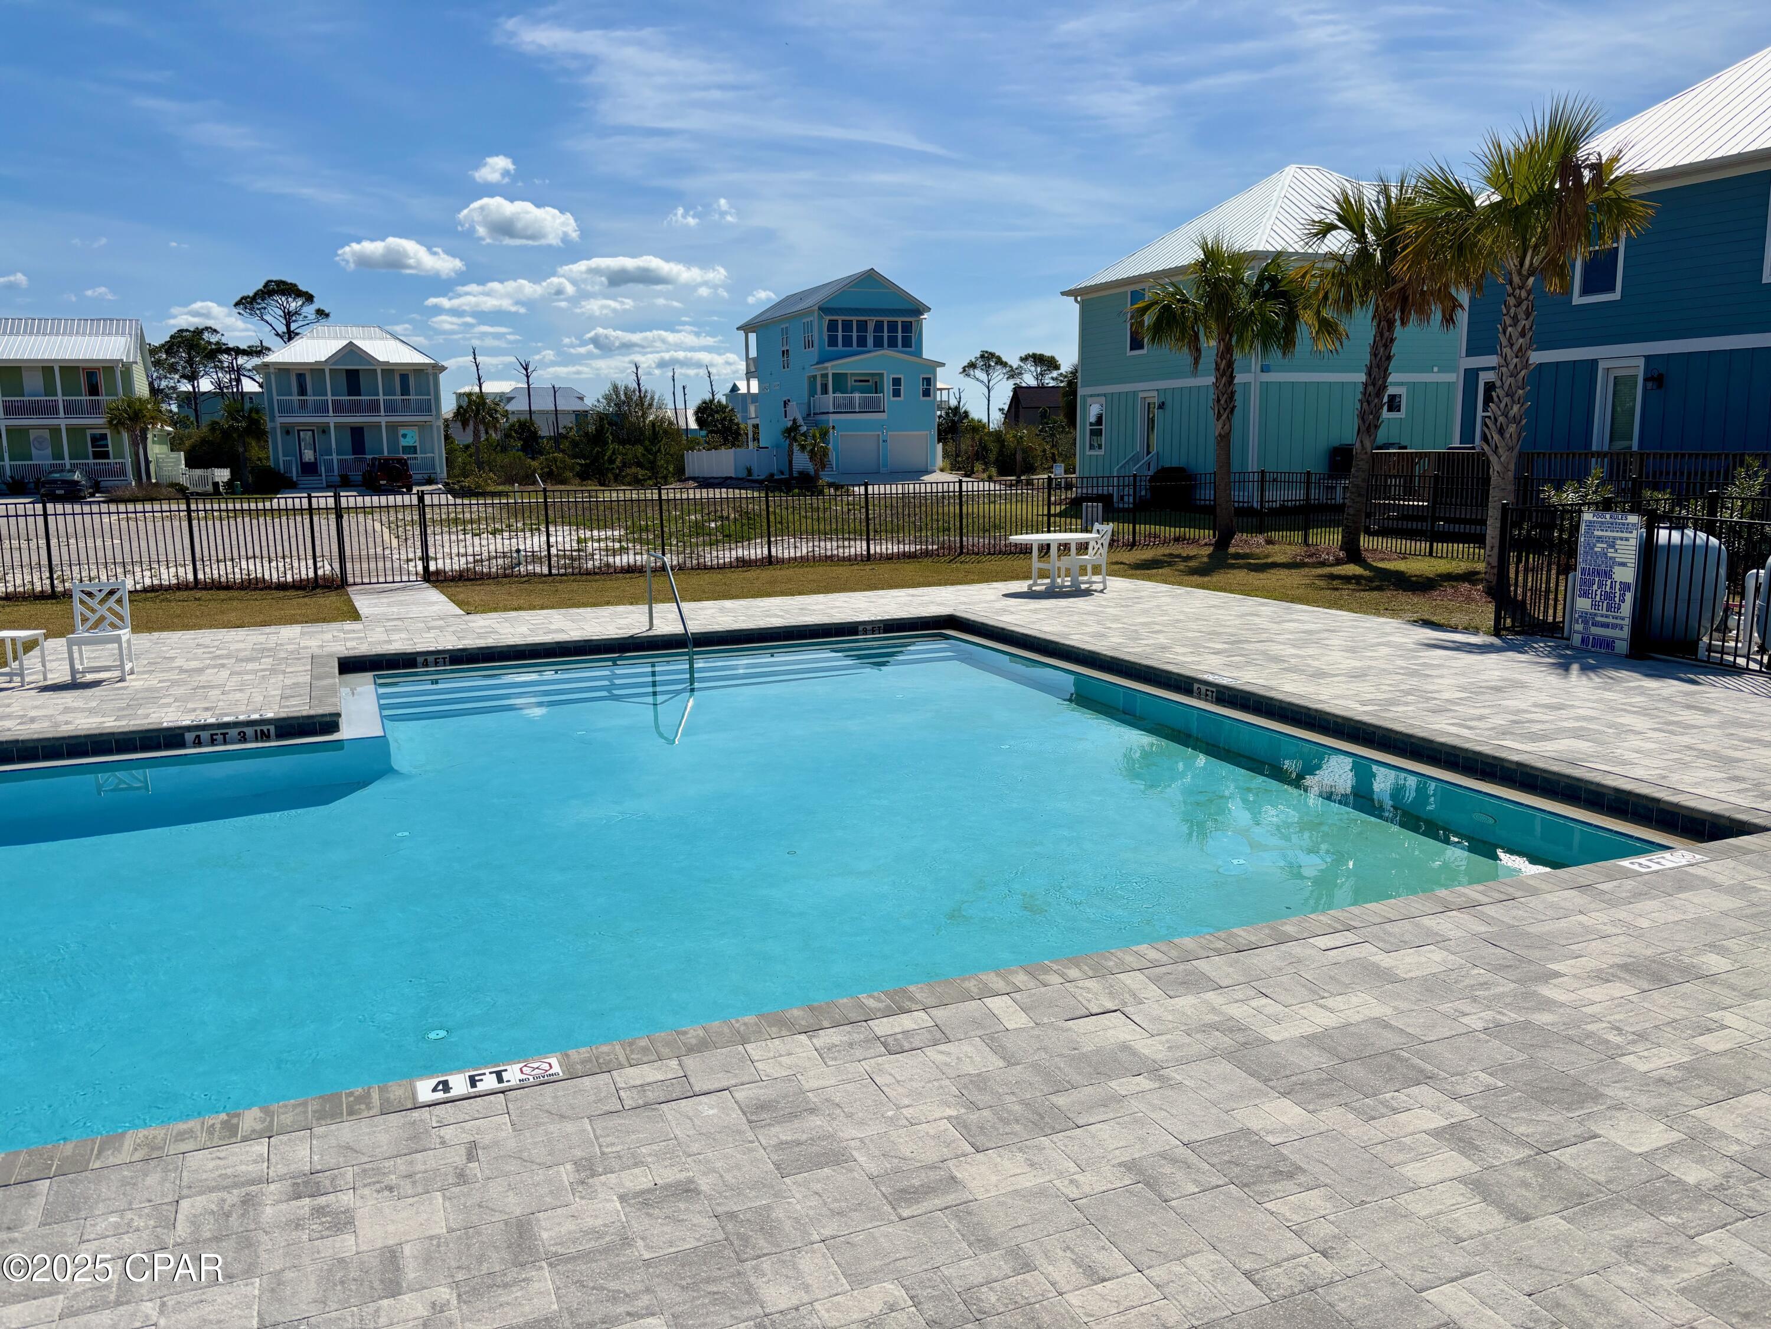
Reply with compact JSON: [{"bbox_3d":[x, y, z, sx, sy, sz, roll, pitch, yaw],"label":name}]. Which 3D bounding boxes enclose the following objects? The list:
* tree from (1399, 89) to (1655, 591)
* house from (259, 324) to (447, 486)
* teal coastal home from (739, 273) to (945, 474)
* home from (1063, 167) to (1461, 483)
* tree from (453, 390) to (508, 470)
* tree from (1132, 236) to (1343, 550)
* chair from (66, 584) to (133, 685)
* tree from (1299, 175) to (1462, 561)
[{"bbox_3d":[8.370,-4.102,17.296,3.238,6.255,3.238,-5,10,-22],"label":"tree"},{"bbox_3d":[-30.796,-15.145,77.311,10.152,9.078,11.173,-5,10,-21],"label":"house"},{"bbox_3d":[-3.506,-19.780,91.713,8.505,12.758,19.425,-5,10,-21],"label":"teal coastal home"},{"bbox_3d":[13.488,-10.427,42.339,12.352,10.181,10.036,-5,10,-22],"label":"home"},{"bbox_3d":[-23.747,-13.421,77.788,3.236,4.857,3.236,-5,10,-22],"label":"tree"},{"bbox_3d":[6.449,-4.937,24.415,3.886,5.633,3.886,-5,10,-22],"label":"tree"},{"bbox_3d":[-7.396,-0.308,12.516,0.460,0.900,0.520,-5,10,-20],"label":"chair"},{"bbox_3d":[8.177,-4.797,21.783,2.787,6.159,2.787,-5,10,-22],"label":"tree"}]

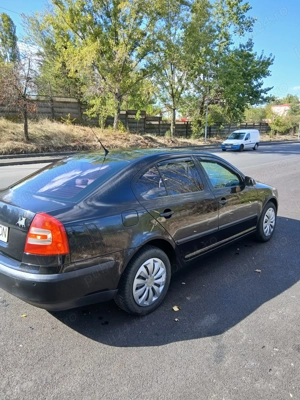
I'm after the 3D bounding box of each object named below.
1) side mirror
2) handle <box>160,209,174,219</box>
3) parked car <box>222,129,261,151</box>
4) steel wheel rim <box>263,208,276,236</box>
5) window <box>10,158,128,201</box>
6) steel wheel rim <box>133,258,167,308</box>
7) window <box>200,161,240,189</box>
[{"bbox_3d":[1.229,-0.229,3.674,0.180,0.145,0.120,11,17,43],"label":"side mirror"},{"bbox_3d":[0.161,0.128,2.720,0.055,0.075,0.190,11,17,43],"label":"handle"},{"bbox_3d":[7.815,-5.108,25.694,1.720,1.810,4.300,9,15,38],"label":"parked car"},{"bbox_3d":[1.770,0.334,4.568,0.130,0.430,0.430,11,17,43],"label":"steel wheel rim"},{"bbox_3d":[-0.776,-0.241,2.935,1.220,0.090,0.780,11,38,43],"label":"window"},{"bbox_3d":[-0.032,0.738,2.769,0.130,0.430,0.430,11,17,43],"label":"steel wheel rim"},{"bbox_3d":[0.871,-0.316,3.597,0.710,0.370,0.050,-13,-10,-44],"label":"window"}]

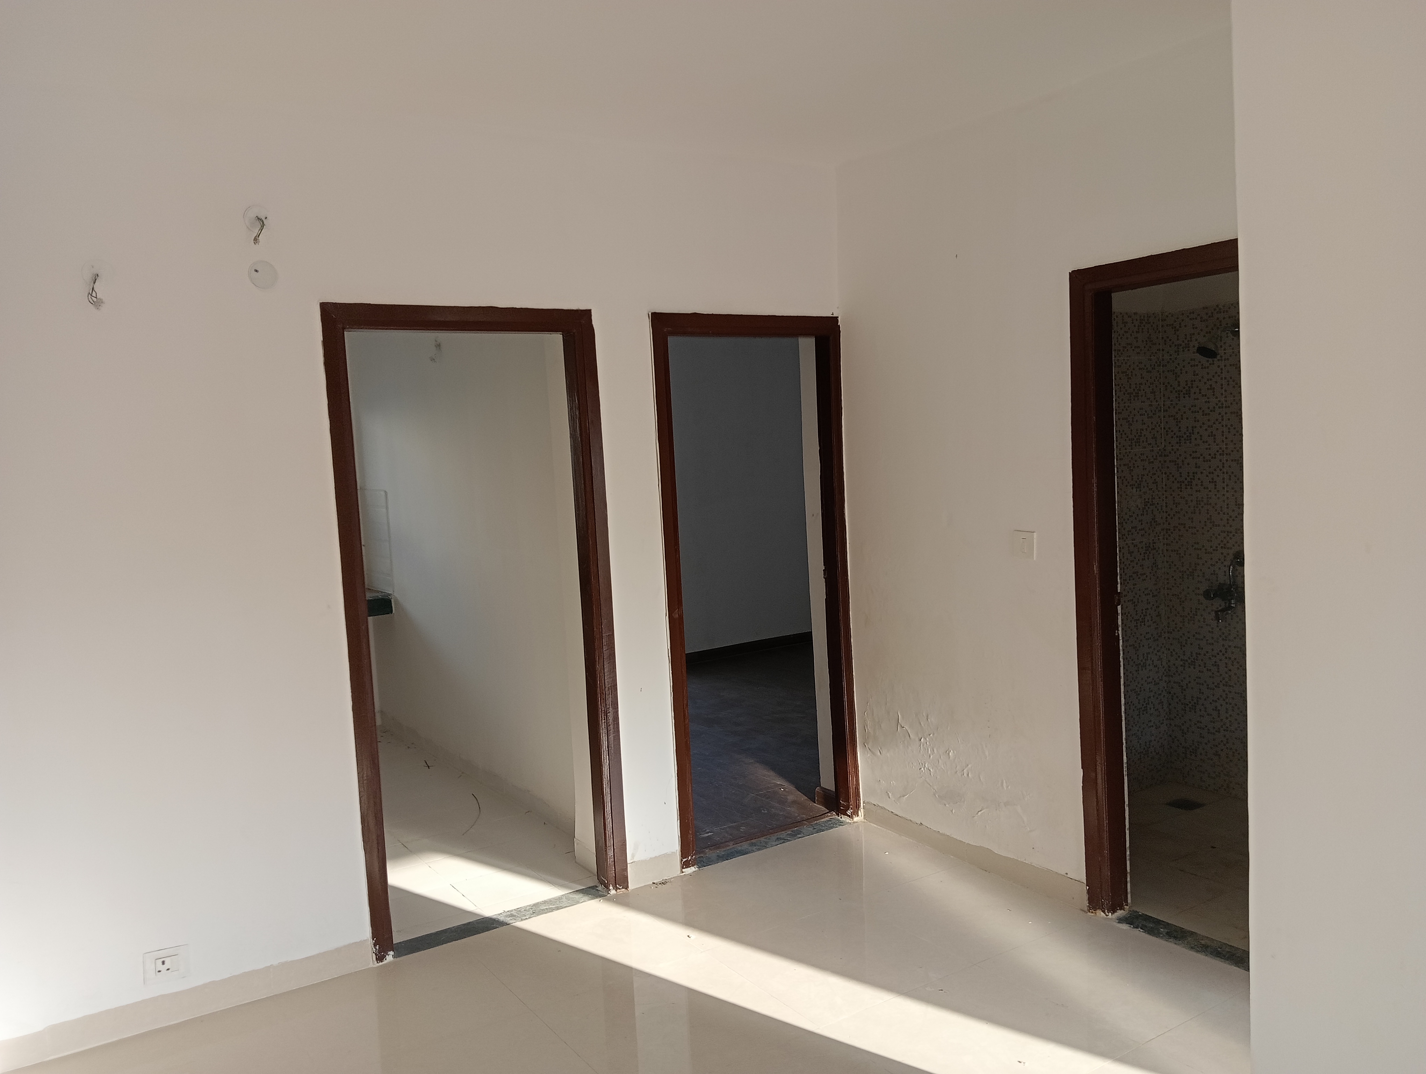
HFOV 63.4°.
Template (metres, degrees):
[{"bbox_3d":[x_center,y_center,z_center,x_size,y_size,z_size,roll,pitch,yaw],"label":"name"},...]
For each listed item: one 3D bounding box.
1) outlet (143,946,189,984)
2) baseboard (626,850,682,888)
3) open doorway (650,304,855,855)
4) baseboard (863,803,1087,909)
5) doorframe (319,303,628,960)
[{"bbox_3d":[-1.590,1.247,3.361,0.117,0.094,0.012,-6,6,-34],"label":"outlet"},{"bbox_3d":[-0.217,1.230,4.292,0.227,0.091,0.015,-6,6,-34],"label":"baseboard"},{"bbox_3d":[0.170,0.185,4.551,0.884,2.085,0.110,-6,6,-34],"label":"open doorway"},{"bbox_3d":[0.939,1.166,4.317,0.015,0.091,1.170,-6,6,-31],"label":"baseboard"},{"bbox_3d":[-0.783,0.284,3.917,0.936,2.096,0.110,-6,6,-34],"label":"doorframe"}]

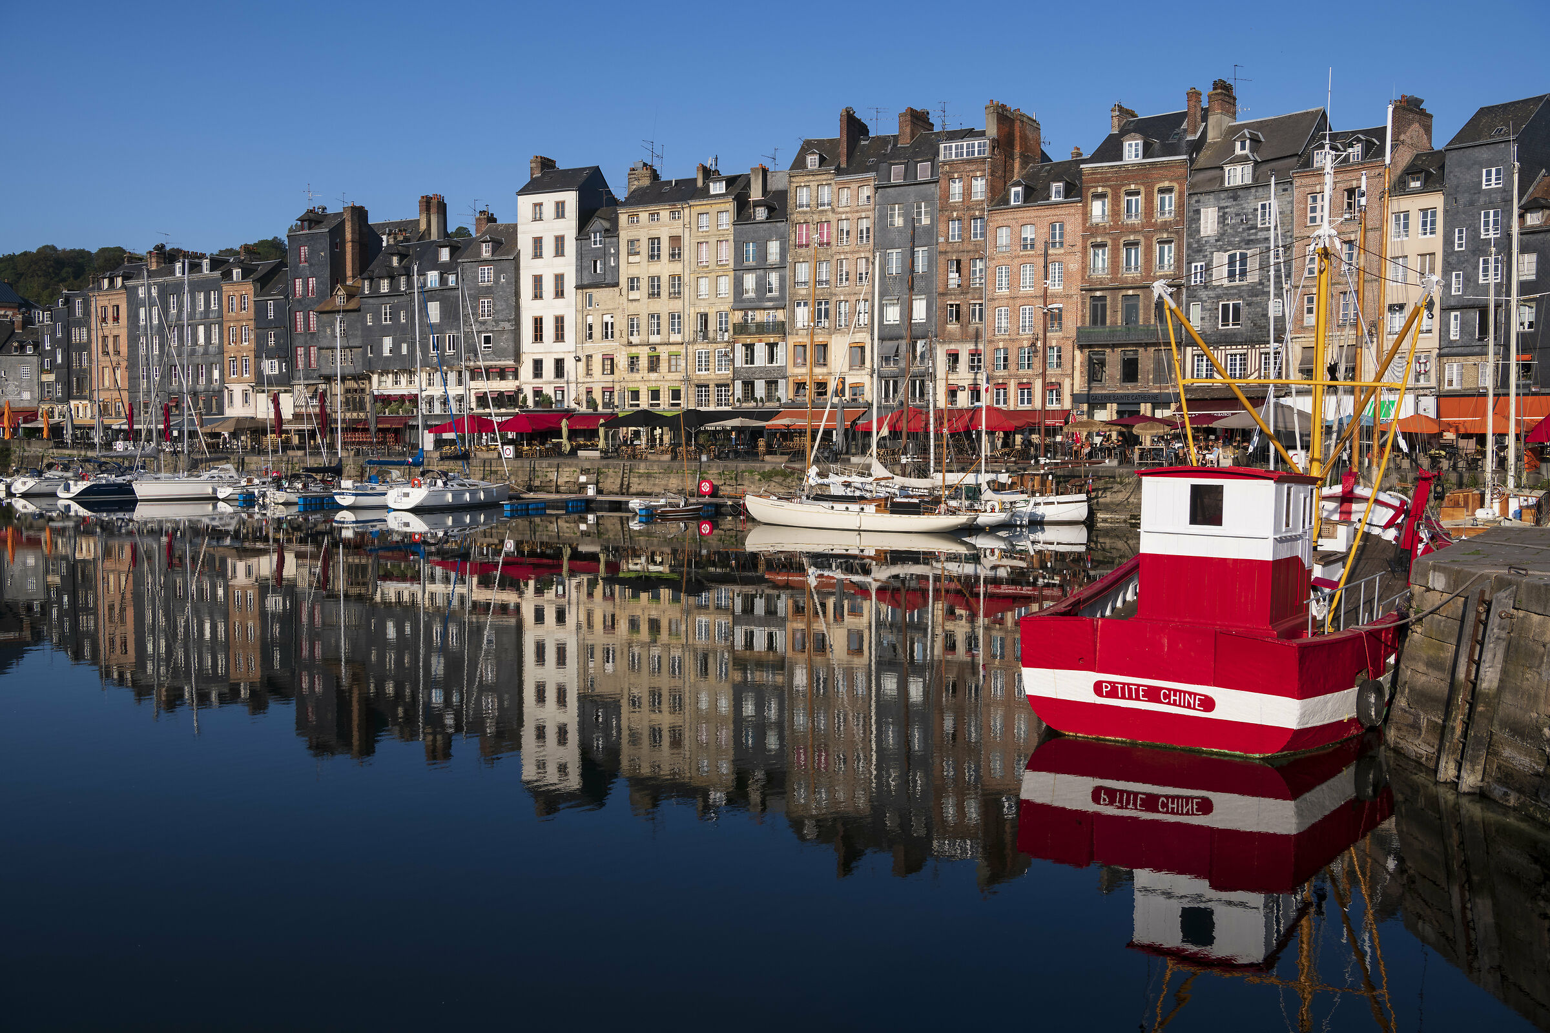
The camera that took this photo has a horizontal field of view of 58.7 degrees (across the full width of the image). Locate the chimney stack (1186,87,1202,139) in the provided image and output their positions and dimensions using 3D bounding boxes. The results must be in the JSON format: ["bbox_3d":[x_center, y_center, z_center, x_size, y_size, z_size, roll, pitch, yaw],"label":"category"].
[{"bbox_3d":[27.141,-25.878,88.988,0.571,3.219,1.714,2,4,29],"label":"chimney stack"}]

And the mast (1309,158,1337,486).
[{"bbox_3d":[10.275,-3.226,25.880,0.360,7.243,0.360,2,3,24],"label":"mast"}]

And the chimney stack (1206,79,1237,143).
[{"bbox_3d":[27.608,-24.970,84.835,1.820,3.778,0.938,-3,5,-45],"label":"chimney stack"}]

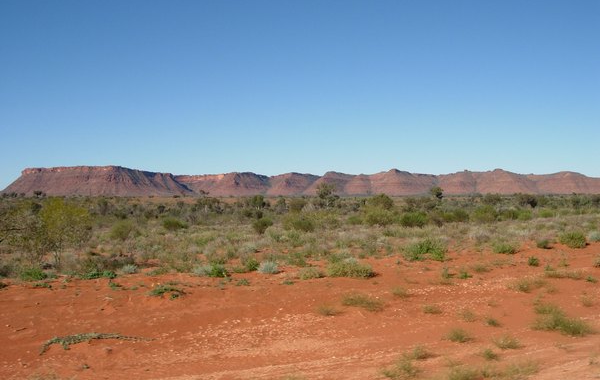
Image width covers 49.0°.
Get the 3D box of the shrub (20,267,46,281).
[{"bbox_3d":[-6.000,1.872,14.780,0.582,0.347,0.495,0,-1,-22],"label":"shrub"}]

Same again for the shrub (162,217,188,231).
[{"bbox_3d":[-6.919,1.917,36.608,1.445,0.722,1.301,0,0,-11],"label":"shrub"}]

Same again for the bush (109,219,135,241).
[{"bbox_3d":[-7.548,1.712,27.864,1.062,0.927,0.902,0,-1,-15],"label":"bush"}]

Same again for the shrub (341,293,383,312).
[{"bbox_3d":[1.094,1.954,11.529,0.735,0.268,0.551,0,0,5],"label":"shrub"}]

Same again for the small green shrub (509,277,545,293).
[{"bbox_3d":[4.672,1.959,13.589,0.702,0.288,0.562,0,0,19],"label":"small green shrub"}]

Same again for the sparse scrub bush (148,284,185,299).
[{"bbox_3d":[-2.283,1.756,11.305,0.635,0.191,0.540,0,0,0],"label":"sparse scrub bush"}]

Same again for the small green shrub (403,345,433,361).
[{"bbox_3d":[1.451,1.981,8.030,0.329,0.160,0.296,0,0,10],"label":"small green shrub"}]

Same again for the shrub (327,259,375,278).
[{"bbox_3d":[1.095,1.665,14.295,1.042,0.400,0.833,0,0,0],"label":"shrub"}]

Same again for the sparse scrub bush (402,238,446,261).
[{"bbox_3d":[3.654,1.746,19.351,1.270,0.691,1.080,0,-1,11],"label":"sparse scrub bush"}]

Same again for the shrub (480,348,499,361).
[{"bbox_3d":[2.008,1.733,6.964,0.180,0.136,0.144,0,0,0],"label":"shrub"}]

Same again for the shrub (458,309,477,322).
[{"bbox_3d":[2.553,1.913,10.041,0.266,0.173,0.226,0,-1,14],"label":"shrub"}]

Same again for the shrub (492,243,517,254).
[{"bbox_3d":[6.100,1.737,19.652,0.716,0.311,0.573,0,0,0],"label":"shrub"}]

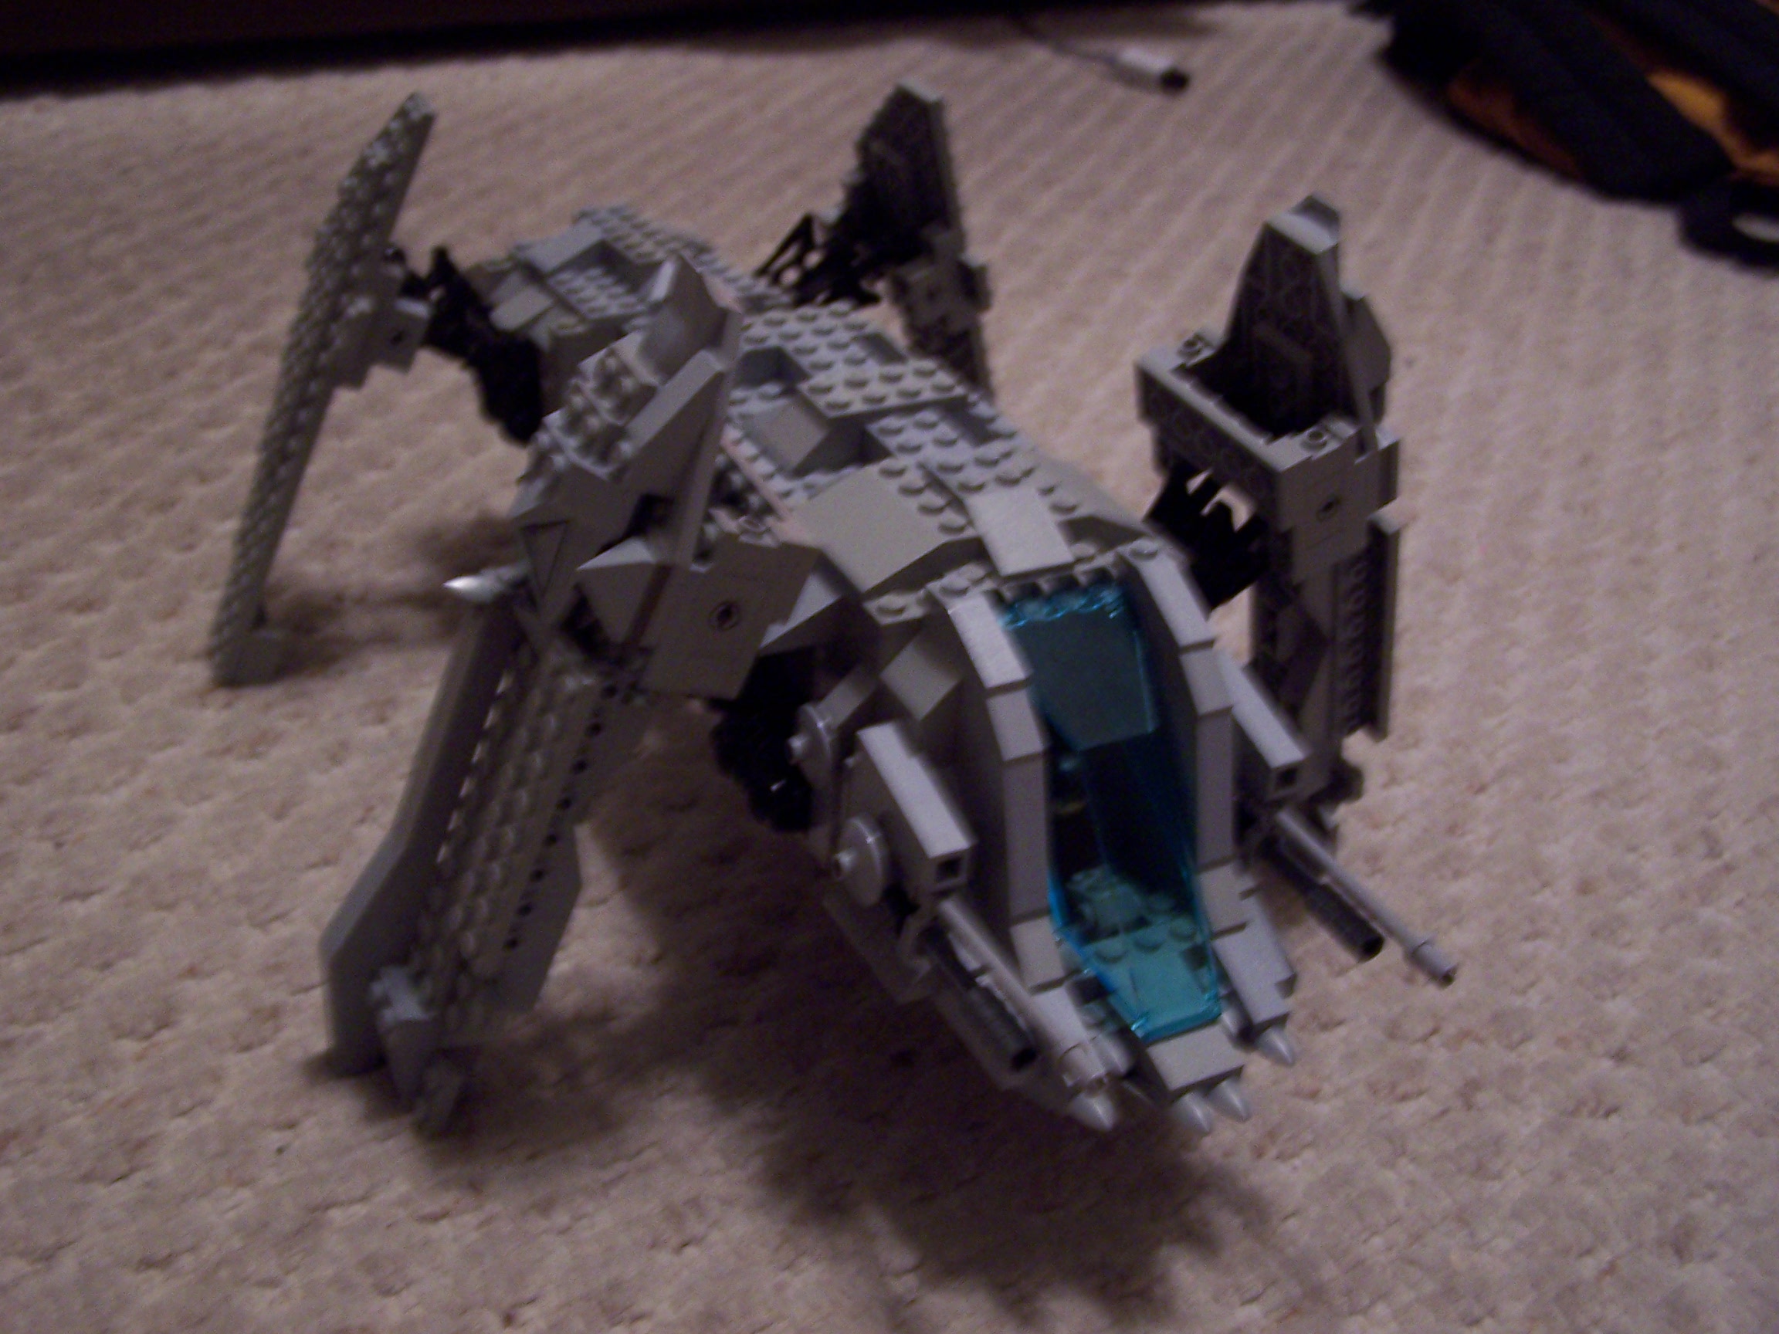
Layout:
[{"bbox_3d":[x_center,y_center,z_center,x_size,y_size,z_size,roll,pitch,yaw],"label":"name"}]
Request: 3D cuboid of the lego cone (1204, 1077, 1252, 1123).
[{"bbox_3d":[0.060,0.076,0.358,0.008,0.007,0.009,-12,36,-25],"label":"lego cone"}]

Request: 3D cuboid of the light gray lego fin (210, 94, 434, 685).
[{"bbox_3d":[-0.143,-0.071,0.523,0.022,0.163,0.041,14,25,-30],"label":"light gray lego fin"}]

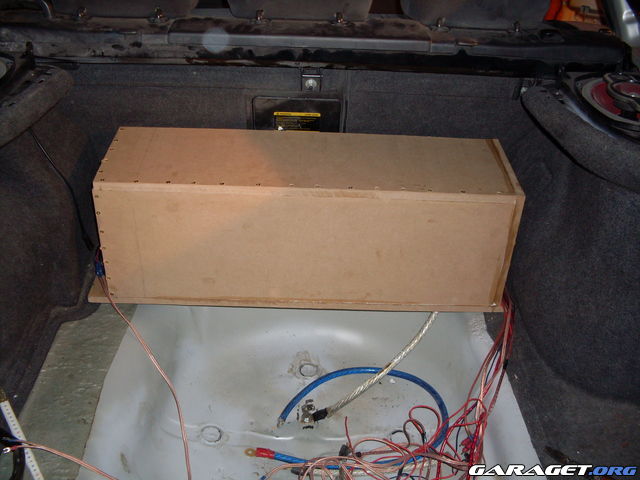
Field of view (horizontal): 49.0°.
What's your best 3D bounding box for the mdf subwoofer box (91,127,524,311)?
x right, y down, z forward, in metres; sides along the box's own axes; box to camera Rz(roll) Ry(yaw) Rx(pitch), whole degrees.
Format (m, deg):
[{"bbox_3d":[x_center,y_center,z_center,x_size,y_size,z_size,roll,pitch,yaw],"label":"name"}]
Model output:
[{"bbox_3d":[-0.039,-0.046,1.530,0.868,0.289,0.253,1,33,-2],"label":"mdf subwoofer box"}]

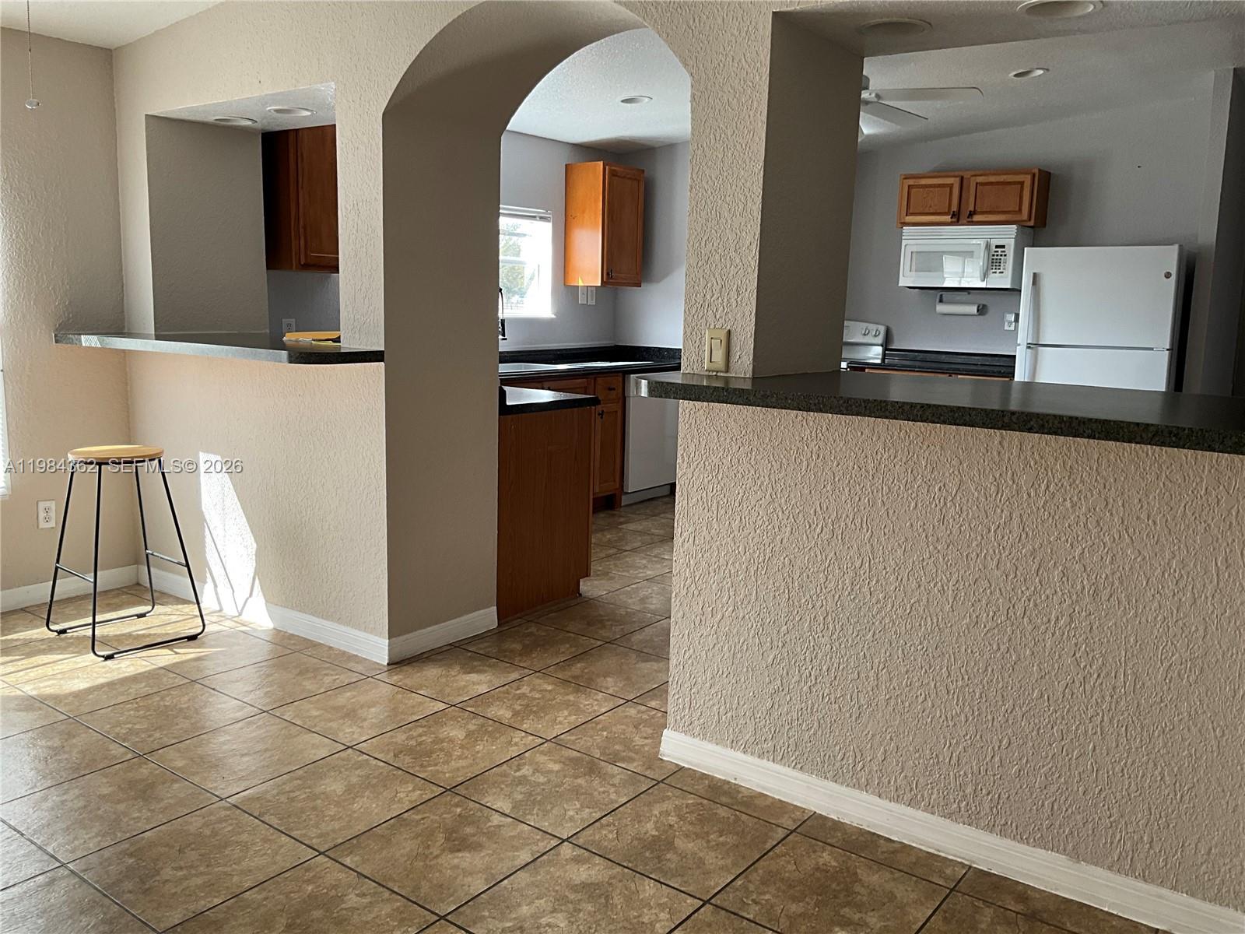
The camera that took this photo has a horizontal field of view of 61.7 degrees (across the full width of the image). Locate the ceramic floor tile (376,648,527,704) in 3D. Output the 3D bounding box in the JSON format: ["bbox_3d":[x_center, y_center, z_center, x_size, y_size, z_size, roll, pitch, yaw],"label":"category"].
[{"bbox_3d":[-0.597,0.741,3.708,0.410,0.010,0.410,9,12,36],"label":"ceramic floor tile"}]

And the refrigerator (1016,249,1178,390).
[{"bbox_3d":[2.885,-0.461,6.403,0.801,1.709,0.769,7,11,30],"label":"refrigerator"}]

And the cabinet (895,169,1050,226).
[{"bbox_3d":[2.347,-1.781,7.003,0.907,0.353,0.303,8,12,35],"label":"cabinet"}]

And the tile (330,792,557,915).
[{"bbox_3d":[-0.432,0.938,2.562,0.410,0.010,0.410,9,12,36],"label":"tile"}]

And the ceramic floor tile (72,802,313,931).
[{"bbox_3d":[-1.030,0.950,2.517,0.418,0.010,0.418,9,12,36],"label":"ceramic floor tile"}]

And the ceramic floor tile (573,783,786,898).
[{"bbox_3d":[0.152,0.955,2.688,0.418,0.010,0.418,9,12,36],"label":"ceramic floor tile"}]

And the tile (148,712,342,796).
[{"bbox_3d":[-1.095,0.837,3.051,0.410,0.010,0.410,9,12,36],"label":"tile"}]

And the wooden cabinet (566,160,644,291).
[{"bbox_3d":[-0.116,-1.596,6.948,0.310,0.779,0.452,9,12,36],"label":"wooden cabinet"}]

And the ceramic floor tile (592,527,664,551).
[{"bbox_3d":[-0.014,0.402,5.838,0.410,0.010,0.410,9,12,36],"label":"ceramic floor tile"}]

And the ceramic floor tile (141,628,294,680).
[{"bbox_3d":[-1.529,0.698,3.923,0.416,0.010,0.416,9,12,36],"label":"ceramic floor tile"}]

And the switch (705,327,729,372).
[{"bbox_3d":[0.255,-0.313,2.811,0.071,0.115,0.012,9,12,36],"label":"switch"}]

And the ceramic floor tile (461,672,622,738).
[{"bbox_3d":[-0.267,0.801,3.510,0.416,0.010,0.416,9,12,36],"label":"ceramic floor tile"}]

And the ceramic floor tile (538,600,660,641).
[{"bbox_3d":[-0.097,0.652,4.424,0.416,0.010,0.416,9,12,36],"label":"ceramic floor tile"}]

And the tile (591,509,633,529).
[{"bbox_3d":[-0.097,0.308,6.516,0.418,0.010,0.418,9,12,36],"label":"tile"}]

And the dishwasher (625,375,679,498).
[{"bbox_3d":[-0.009,-0.240,6.996,0.610,0.817,0.606,9,12,36],"label":"dishwasher"}]

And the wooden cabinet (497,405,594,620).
[{"bbox_3d":[-0.676,0.134,4.781,0.900,0.863,0.602,9,12,36],"label":"wooden cabinet"}]

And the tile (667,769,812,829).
[{"bbox_3d":[0.314,0.908,2.864,0.410,0.010,0.130,9,12,36],"label":"tile"}]

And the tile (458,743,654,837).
[{"bbox_3d":[-0.185,0.904,2.936,0.418,0.010,0.418,9,12,36],"label":"tile"}]

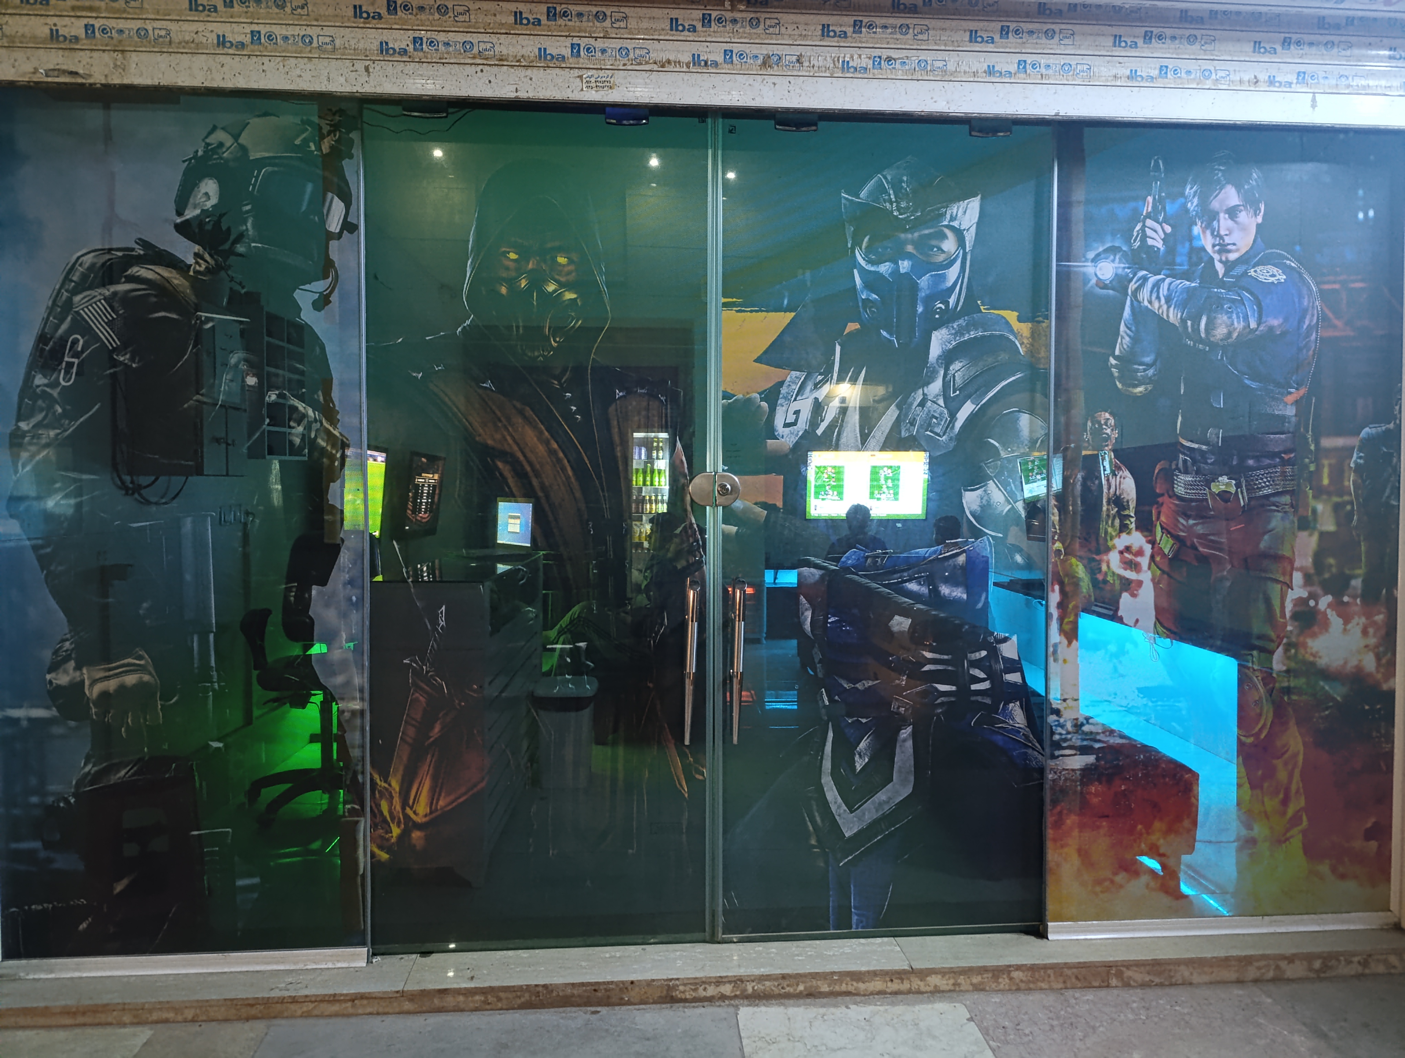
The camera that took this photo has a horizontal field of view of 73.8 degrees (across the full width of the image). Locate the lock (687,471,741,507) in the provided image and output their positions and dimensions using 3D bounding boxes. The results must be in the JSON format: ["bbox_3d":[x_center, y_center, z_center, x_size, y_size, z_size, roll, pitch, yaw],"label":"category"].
[{"bbox_3d":[0.036,-0.112,2.660,0.147,0.097,0.045,0,2,-3],"label":"lock"}]

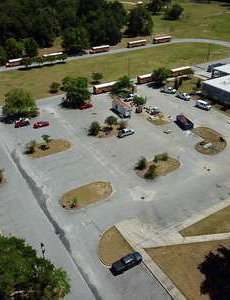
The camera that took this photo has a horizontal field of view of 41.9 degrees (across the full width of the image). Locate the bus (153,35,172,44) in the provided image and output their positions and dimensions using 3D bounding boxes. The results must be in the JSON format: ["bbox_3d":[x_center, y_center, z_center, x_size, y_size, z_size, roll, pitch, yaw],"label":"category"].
[{"bbox_3d":[29.970,-68.920,188.660,11.900,3.100,2.500,-14,35,-20],"label":"bus"}]

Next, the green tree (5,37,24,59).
[{"bbox_3d":[-52.800,-53.460,158.280,8.410,11.490,8.410,-1,33,0],"label":"green tree"}]

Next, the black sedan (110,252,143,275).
[{"bbox_3d":[1.955,19.987,53.463,5.350,1.620,1.900,-19,36,-25],"label":"black sedan"}]

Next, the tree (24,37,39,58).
[{"bbox_3d":[-45.010,-55.530,162.340,7.750,10.450,7.750,-1,33,0],"label":"tree"}]

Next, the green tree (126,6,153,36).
[{"bbox_3d":[16.937,-89.597,210.273,19.869,18.951,19.869,-2,32,0],"label":"green tree"}]

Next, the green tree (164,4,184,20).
[{"bbox_3d":[51.980,-118.510,257.780,14.000,11.000,14.000,-1,32,0],"label":"green tree"}]

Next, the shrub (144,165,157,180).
[{"bbox_3d":[8.730,5.130,70.570,1.900,2.500,1.900,-18,36,-26],"label":"shrub"}]

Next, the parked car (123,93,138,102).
[{"bbox_3d":[5.650,-20.040,113.940,5.400,1.750,1.950,-20,37,-27],"label":"parked car"}]

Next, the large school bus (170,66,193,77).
[{"bbox_3d":[31.277,-36.166,139.511,11.582,3.086,2.448,-13,34,-16],"label":"large school bus"}]

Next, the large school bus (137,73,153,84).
[{"bbox_3d":[15.170,-30.900,128.010,12.000,3.100,2.450,-18,36,-25],"label":"large school bus"}]

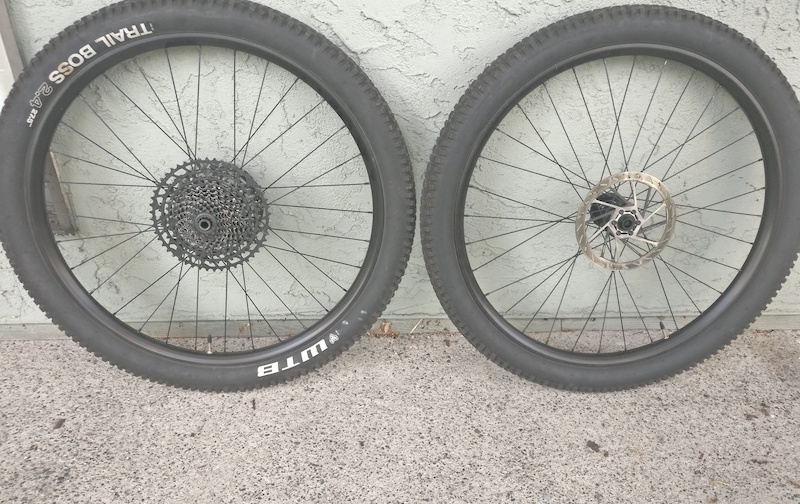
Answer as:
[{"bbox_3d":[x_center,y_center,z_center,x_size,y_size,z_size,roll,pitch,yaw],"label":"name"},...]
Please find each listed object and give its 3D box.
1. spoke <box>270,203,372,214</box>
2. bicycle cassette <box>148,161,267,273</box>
[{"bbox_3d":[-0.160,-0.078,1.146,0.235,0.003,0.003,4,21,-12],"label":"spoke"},{"bbox_3d":[-0.323,-0.053,1.096,0.206,0.206,0.045,-3,22,-5],"label":"bicycle cassette"}]

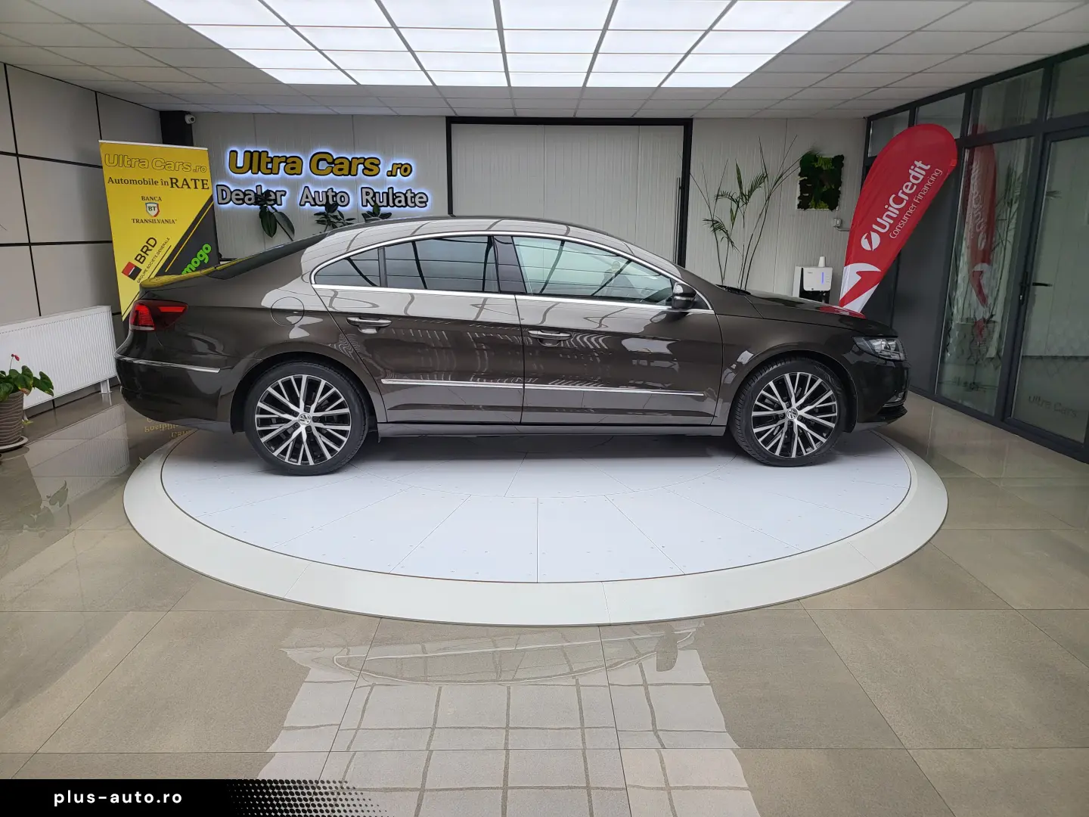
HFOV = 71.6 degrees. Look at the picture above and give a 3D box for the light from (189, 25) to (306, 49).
[{"bbox_3d":[-1.758,-2.265,4.571,0.597,0.045,0.597,0,14,-1],"label":"light"}]

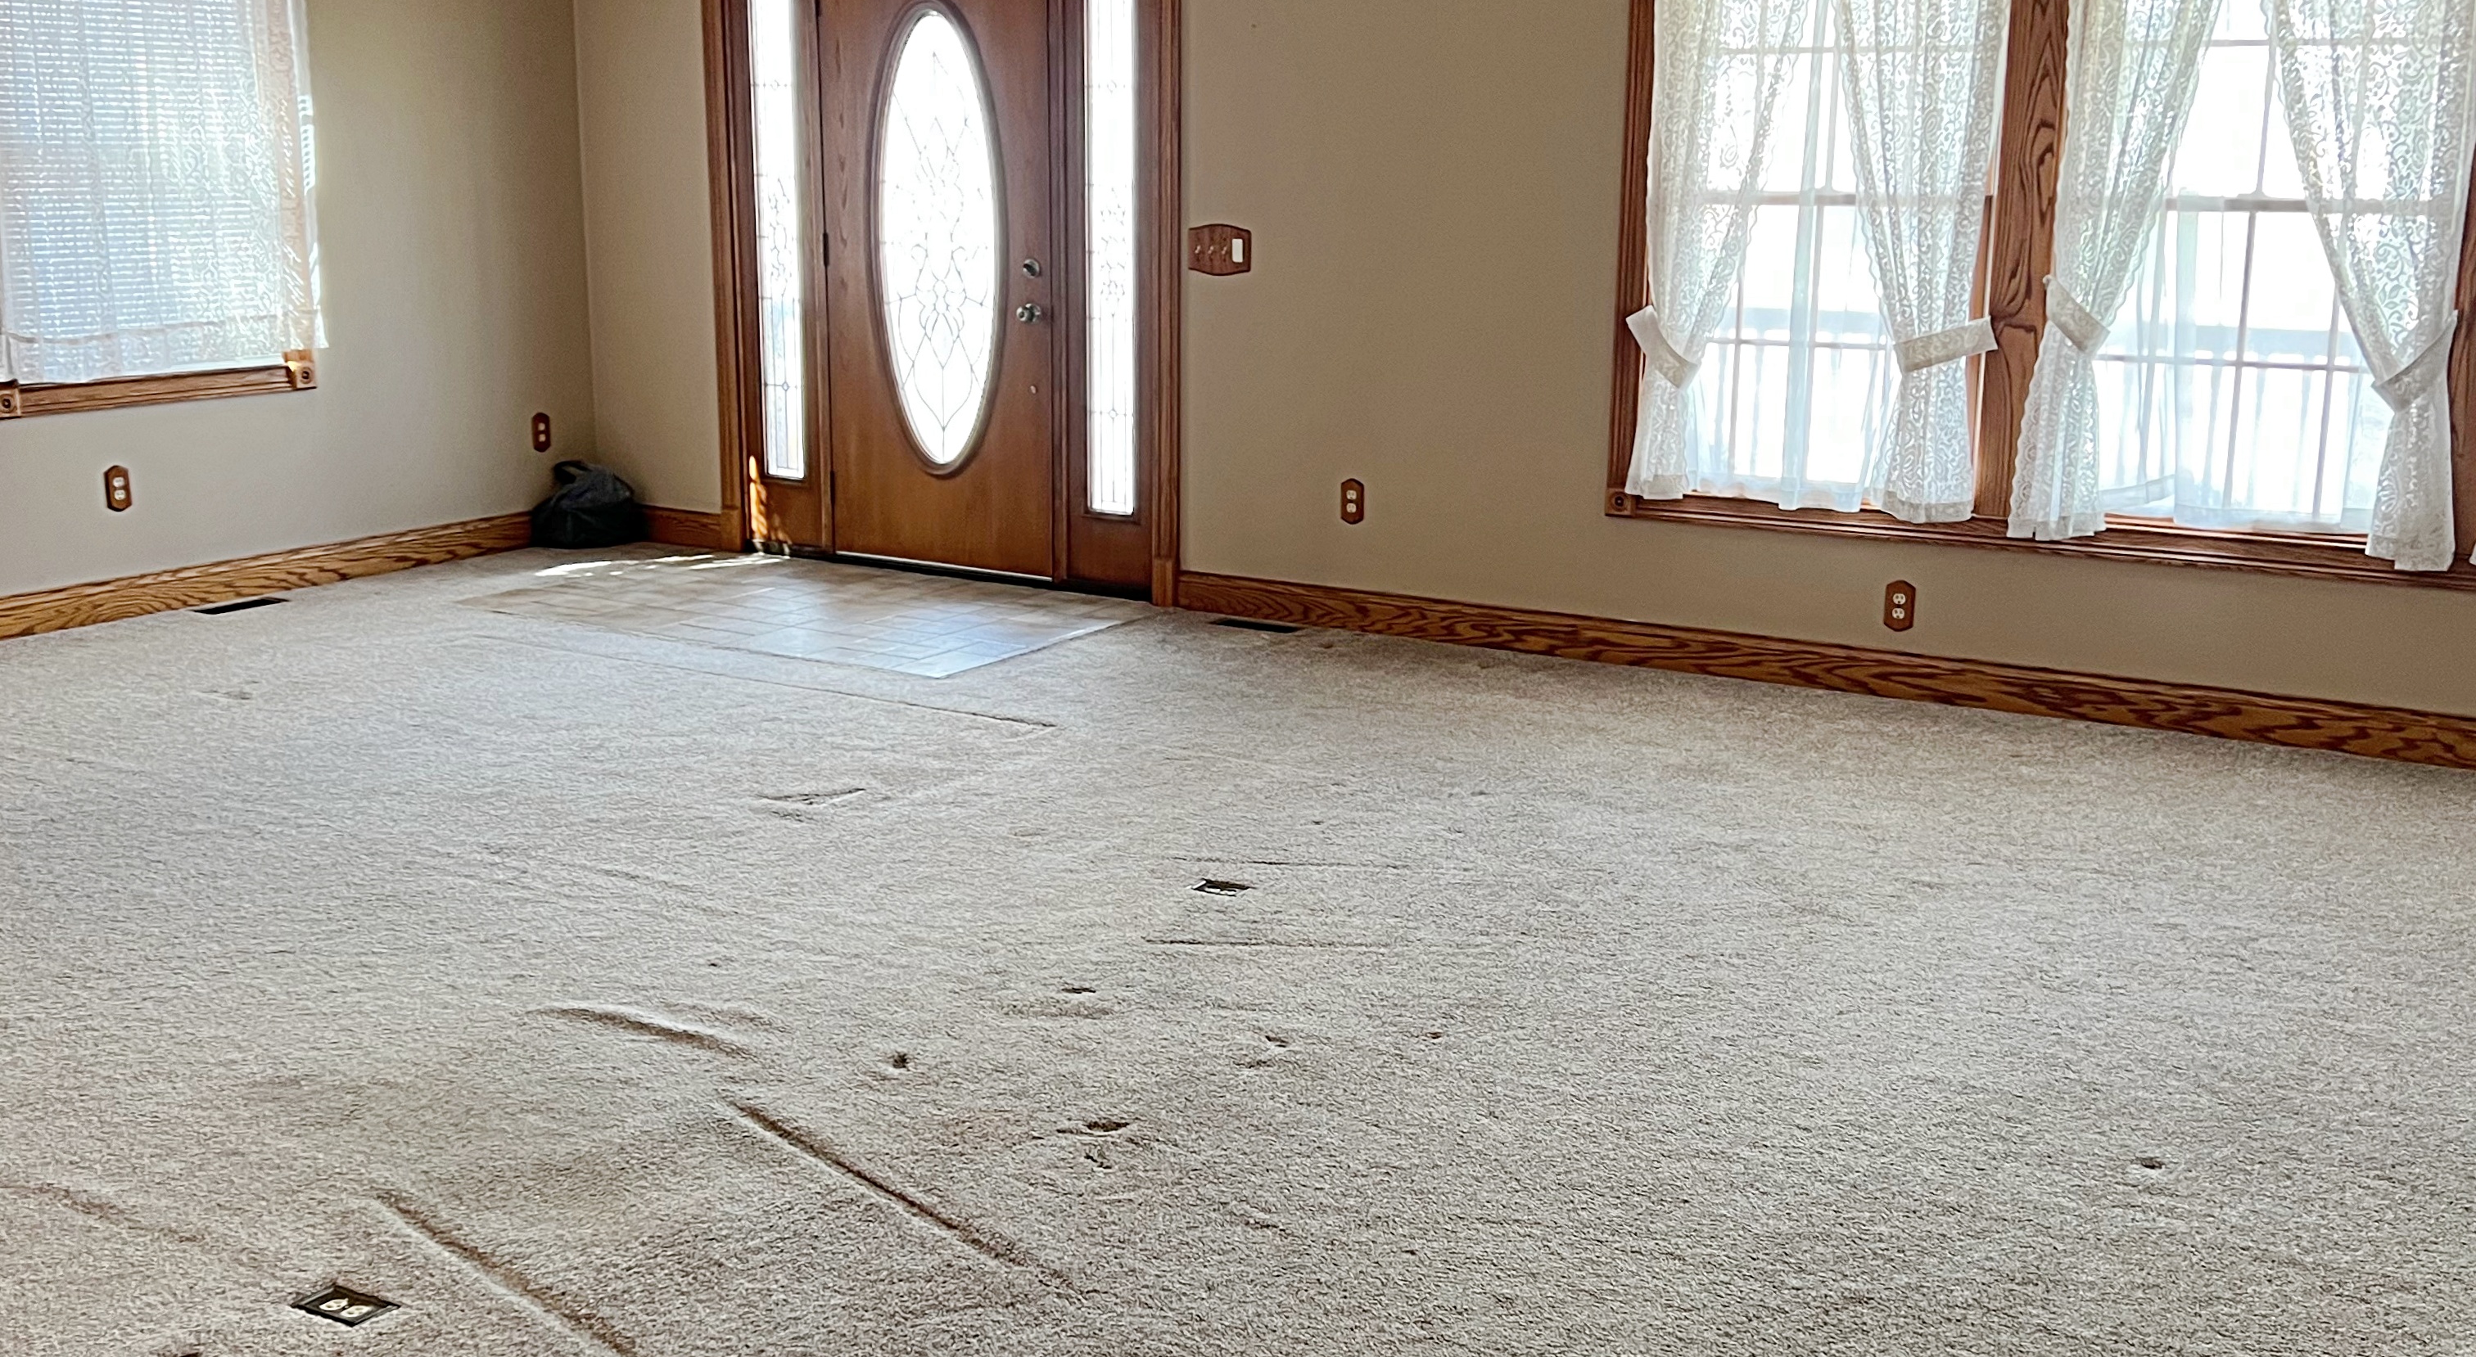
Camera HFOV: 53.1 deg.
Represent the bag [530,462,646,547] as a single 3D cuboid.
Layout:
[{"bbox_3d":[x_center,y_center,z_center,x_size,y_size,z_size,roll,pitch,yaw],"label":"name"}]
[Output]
[{"bbox_3d":[-2.306,-0.616,8.823,0.370,0.280,0.270,-3,13,-13],"label":"bag"}]

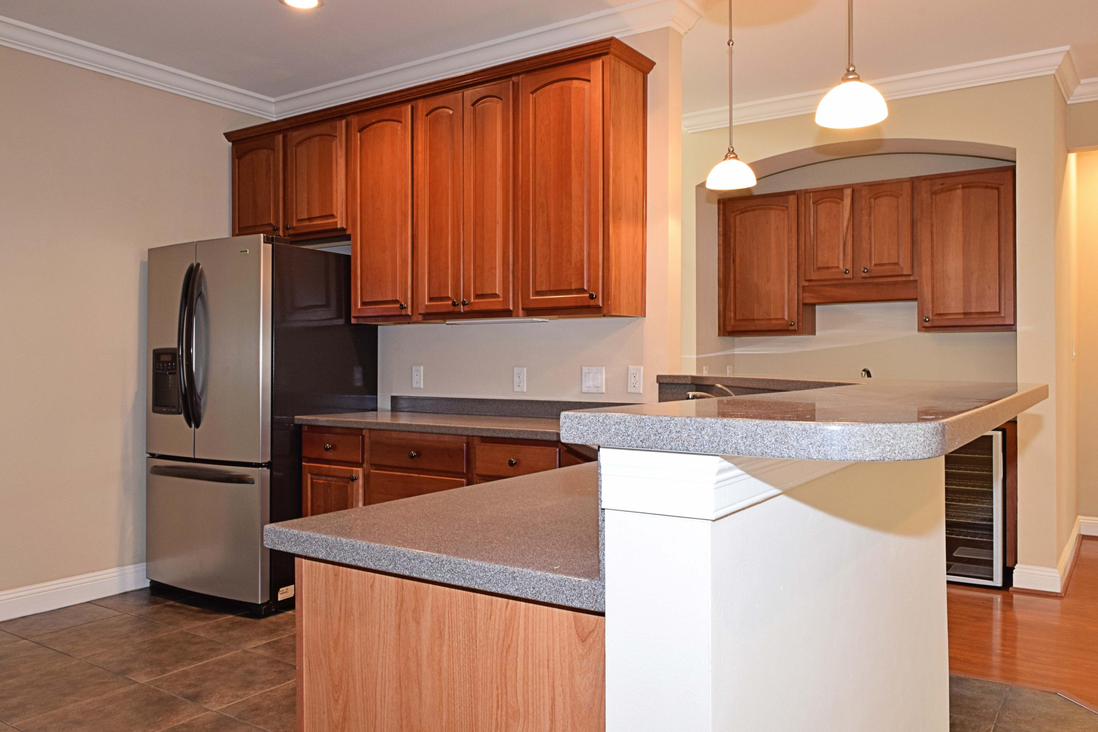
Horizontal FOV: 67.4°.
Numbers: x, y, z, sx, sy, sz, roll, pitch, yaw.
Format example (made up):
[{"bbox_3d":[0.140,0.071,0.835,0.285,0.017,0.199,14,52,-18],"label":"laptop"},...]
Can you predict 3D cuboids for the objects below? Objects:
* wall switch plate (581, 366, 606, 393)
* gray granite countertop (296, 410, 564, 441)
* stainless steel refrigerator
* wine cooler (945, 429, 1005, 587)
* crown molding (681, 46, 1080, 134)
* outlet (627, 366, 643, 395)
[{"bbox_3d":[0.204,0.065,3.775,0.120,0.119,0.008,0,1,34],"label":"wall switch plate"},{"bbox_3d":[-0.418,0.272,3.828,1.570,0.038,0.612,0,1,34],"label":"gray granite countertop"},{"bbox_3d":[-1.527,0.276,4.341,0.915,1.775,0.820,0,1,34],"label":"stainless steel refrigerator"},{"bbox_3d":[2.303,0.739,4.618,0.485,0.837,0.550,0,1,34],"label":"wine cooler"},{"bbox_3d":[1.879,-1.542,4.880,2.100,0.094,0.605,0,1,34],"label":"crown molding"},{"bbox_3d":[0.384,0.062,3.656,0.073,0.118,0.008,0,1,34],"label":"outlet"}]

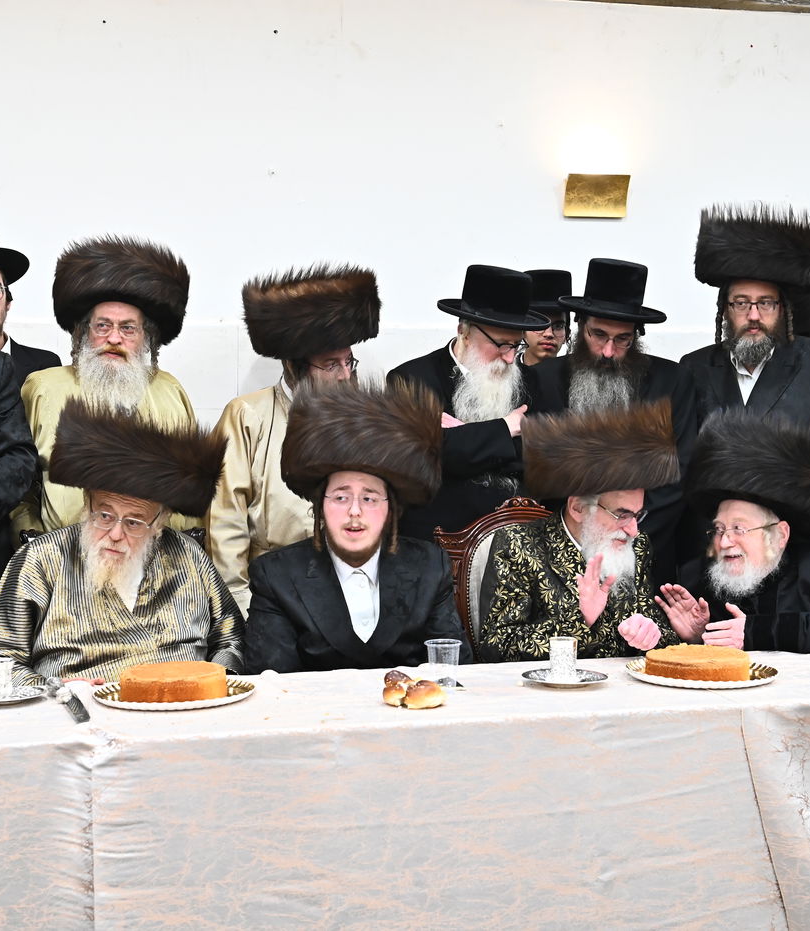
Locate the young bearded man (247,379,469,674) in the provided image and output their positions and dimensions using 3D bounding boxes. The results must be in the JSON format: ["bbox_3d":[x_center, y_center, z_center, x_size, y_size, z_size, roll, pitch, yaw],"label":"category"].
[{"bbox_3d":[-0.115,0.495,3.317,0.520,1.346,0.680,0,3,-7],"label":"young bearded man"}]

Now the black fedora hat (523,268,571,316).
[{"bbox_3d":[0.395,-0.492,4.400,0.310,0.125,0.340,0,2,0],"label":"black fedora hat"}]

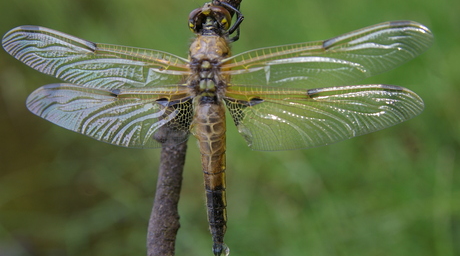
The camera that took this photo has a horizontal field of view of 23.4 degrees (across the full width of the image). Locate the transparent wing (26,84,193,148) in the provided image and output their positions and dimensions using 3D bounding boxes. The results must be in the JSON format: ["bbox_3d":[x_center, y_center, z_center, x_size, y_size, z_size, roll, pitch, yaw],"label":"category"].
[{"bbox_3d":[-0.023,-0.002,0.209,0.036,0.012,0.004,0,0,25],"label":"transparent wing"}]

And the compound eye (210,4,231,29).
[{"bbox_3d":[-0.002,-0.020,0.202,0.004,0.004,0.005,-8,-19,9],"label":"compound eye"}]

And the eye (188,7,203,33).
[{"bbox_3d":[-0.006,-0.020,0.203,0.003,0.004,0.005,-8,-19,9],"label":"eye"}]

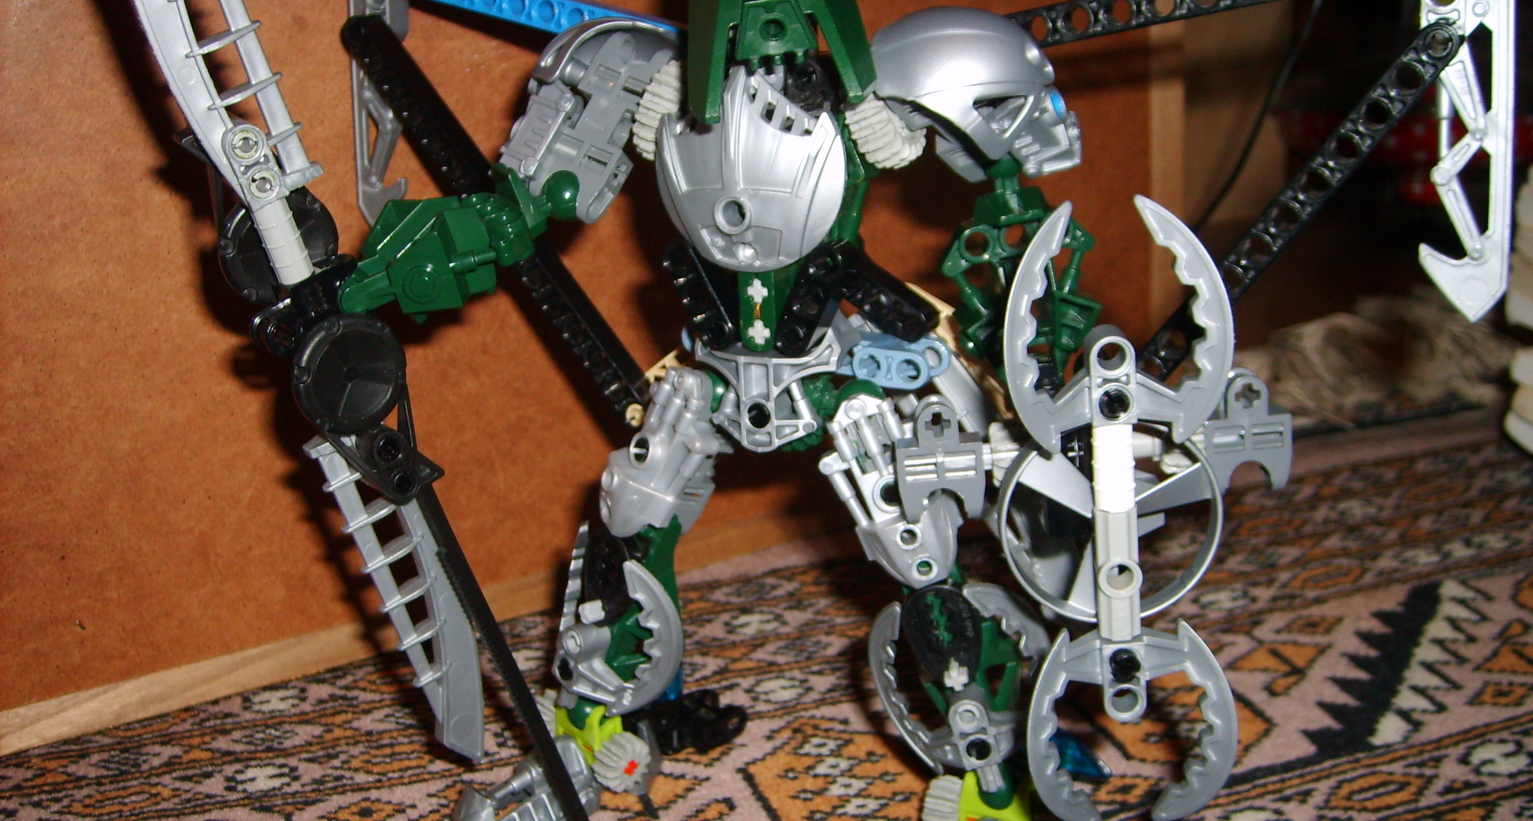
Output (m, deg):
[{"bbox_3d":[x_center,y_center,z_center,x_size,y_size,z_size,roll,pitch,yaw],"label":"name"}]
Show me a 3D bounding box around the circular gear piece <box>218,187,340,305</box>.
[{"bbox_3d":[-0.097,-0.032,0.307,0.023,0.023,0.006,-17,25,-28],"label":"circular gear piece"}]

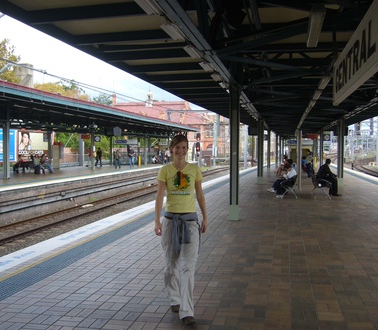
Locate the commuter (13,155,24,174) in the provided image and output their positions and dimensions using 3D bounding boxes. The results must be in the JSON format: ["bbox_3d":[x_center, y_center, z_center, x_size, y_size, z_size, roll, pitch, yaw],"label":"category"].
[{"bbox_3d":[-10.807,-0.023,28.200,0.700,1.220,0.480,0,2,12],"label":"commuter"}]

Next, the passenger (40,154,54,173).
[{"bbox_3d":[-9.269,-0.050,29.000,0.820,1.220,0.520,0,2,12],"label":"passenger"}]

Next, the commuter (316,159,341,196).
[{"bbox_3d":[4.667,0.425,14.800,0.800,1.240,0.520,0,2,12],"label":"commuter"}]

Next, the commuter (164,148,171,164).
[{"bbox_3d":[-2.278,-0.957,48.500,0.500,1.700,0.380,-1,2,-30],"label":"commuter"}]

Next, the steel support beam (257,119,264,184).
[{"bbox_3d":[3.263,-0.632,20.250,0.230,2.980,0.230,0,2,12],"label":"steel support beam"}]

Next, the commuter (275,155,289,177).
[{"bbox_3d":[5.243,0.096,25.000,0.800,1.200,0.500,0,2,12],"label":"commuter"}]

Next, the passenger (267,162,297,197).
[{"bbox_3d":[3.057,0.490,14.500,0.880,1.130,0.520,0,2,12],"label":"passenger"}]

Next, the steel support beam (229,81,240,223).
[{"bbox_3d":[1.016,-0.289,9.930,0.220,3.000,0.220,0,2,12],"label":"steel support beam"}]

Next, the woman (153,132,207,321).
[{"bbox_3d":[-0.076,0.570,4.120,0.490,1.680,0.520,0,2,0],"label":"woman"}]

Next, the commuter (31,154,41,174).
[{"bbox_3d":[-9.637,-0.026,28.300,0.680,1.220,0.480,0,2,12],"label":"commuter"}]

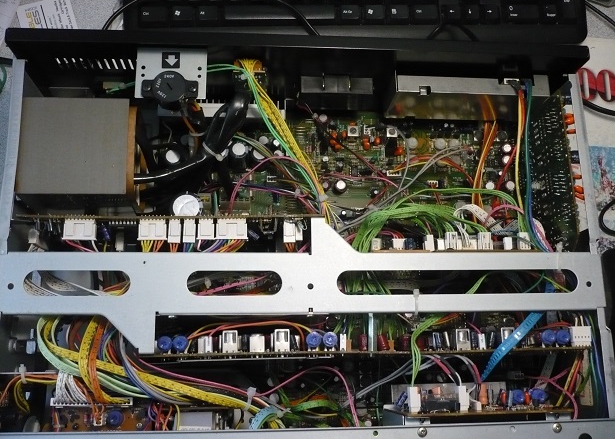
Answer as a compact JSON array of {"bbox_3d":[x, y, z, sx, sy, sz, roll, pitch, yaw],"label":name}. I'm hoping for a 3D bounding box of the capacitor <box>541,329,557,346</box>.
[{"bbox_3d":[0.175,0.086,0.451,0.010,0.005,0.011,-3,78,5],"label":"capacitor"}]

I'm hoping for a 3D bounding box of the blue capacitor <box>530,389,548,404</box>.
[{"bbox_3d":[0.170,0.130,0.457,0.010,0.005,0.010,-3,76,5],"label":"blue capacitor"}]

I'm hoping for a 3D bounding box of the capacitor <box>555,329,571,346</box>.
[{"bbox_3d":[0.186,0.086,0.451,0.010,0.005,0.011,-3,78,6],"label":"capacitor"}]

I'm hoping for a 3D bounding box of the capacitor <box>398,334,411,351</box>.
[{"bbox_3d":[0.068,0.086,0.433,0.008,0.007,0.013,0,77,-5],"label":"capacitor"}]

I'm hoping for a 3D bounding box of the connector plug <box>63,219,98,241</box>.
[{"bbox_3d":[-0.152,0.007,0.415,0.021,0.006,0.013,0,77,-5],"label":"connector plug"}]

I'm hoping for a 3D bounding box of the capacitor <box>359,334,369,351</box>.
[{"bbox_3d":[0.040,0.087,0.437,0.006,0.006,0.011,-1,78,-5],"label":"capacitor"}]

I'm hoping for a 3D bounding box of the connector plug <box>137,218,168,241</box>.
[{"bbox_3d":[-0.107,0.007,0.429,0.020,0.006,0.014,-1,78,-5],"label":"connector plug"}]

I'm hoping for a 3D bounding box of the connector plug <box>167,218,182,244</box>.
[{"bbox_3d":[-0.092,0.008,0.430,0.009,0.006,0.015,-1,78,-5],"label":"connector plug"}]

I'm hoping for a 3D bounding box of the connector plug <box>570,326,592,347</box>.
[{"bbox_3d":[0.197,0.084,0.446,0.013,0.006,0.015,0,77,-5],"label":"connector plug"}]

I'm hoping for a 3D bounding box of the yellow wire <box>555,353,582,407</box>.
[{"bbox_3d":[0.204,0.125,0.485,0.003,0.003,0.049,37,60,4],"label":"yellow wire"}]

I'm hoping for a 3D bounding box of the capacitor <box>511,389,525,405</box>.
[{"bbox_3d":[0.154,0.130,0.456,0.010,0.005,0.010,-2,76,4],"label":"capacitor"}]

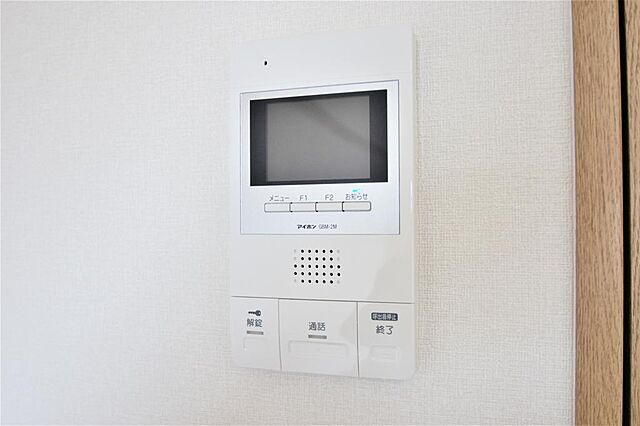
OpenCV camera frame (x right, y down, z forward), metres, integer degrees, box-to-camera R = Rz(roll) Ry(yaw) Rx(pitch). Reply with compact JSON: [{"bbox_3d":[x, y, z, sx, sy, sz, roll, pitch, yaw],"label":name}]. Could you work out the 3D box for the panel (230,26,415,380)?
[{"bbox_3d":[0.003,-0.005,0.332,0.125,0.226,0.030,0,0,15],"label":"panel"}]

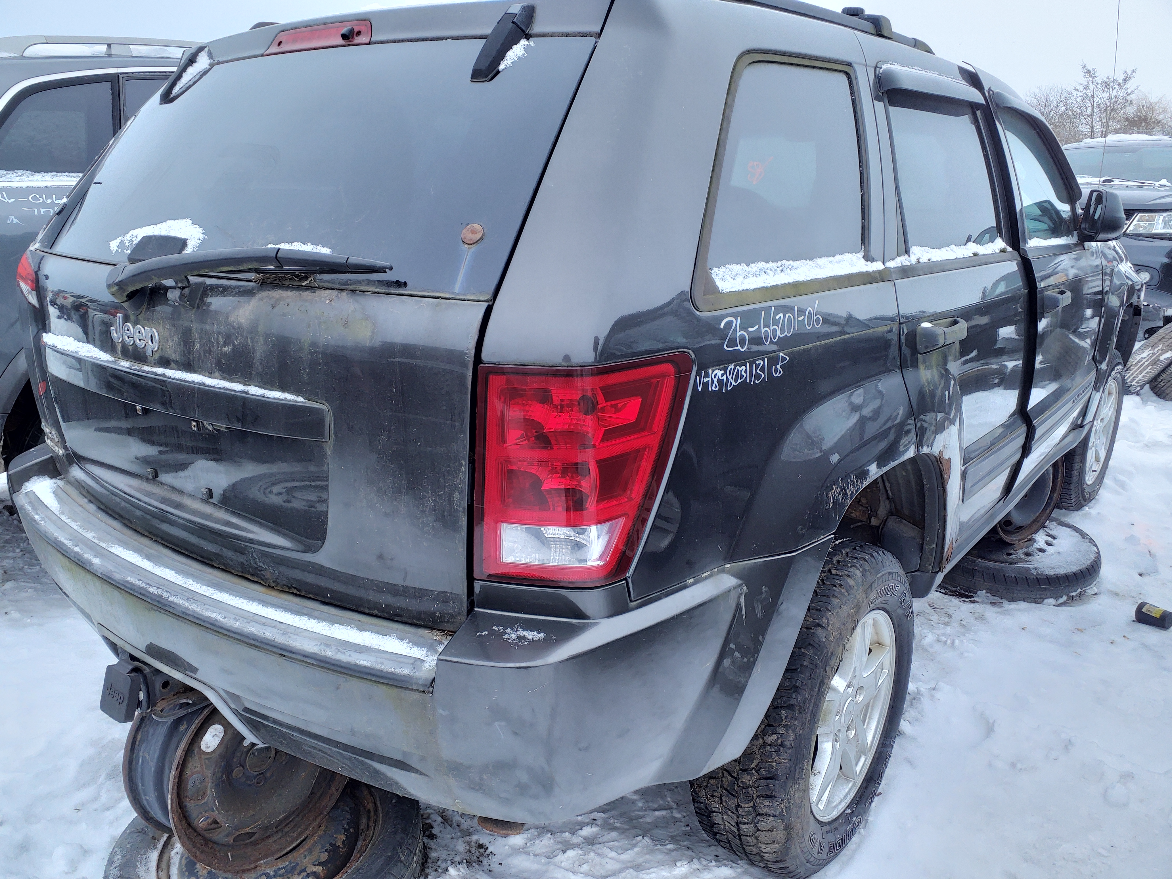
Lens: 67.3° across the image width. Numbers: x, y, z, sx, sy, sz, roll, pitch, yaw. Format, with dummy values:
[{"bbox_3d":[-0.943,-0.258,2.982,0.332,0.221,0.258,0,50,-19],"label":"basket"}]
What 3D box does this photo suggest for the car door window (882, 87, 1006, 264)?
[{"bbox_3d":[0.814,-0.596,1.987,0.050,0.385,0.820,-8,8,41],"label":"car door window"}]

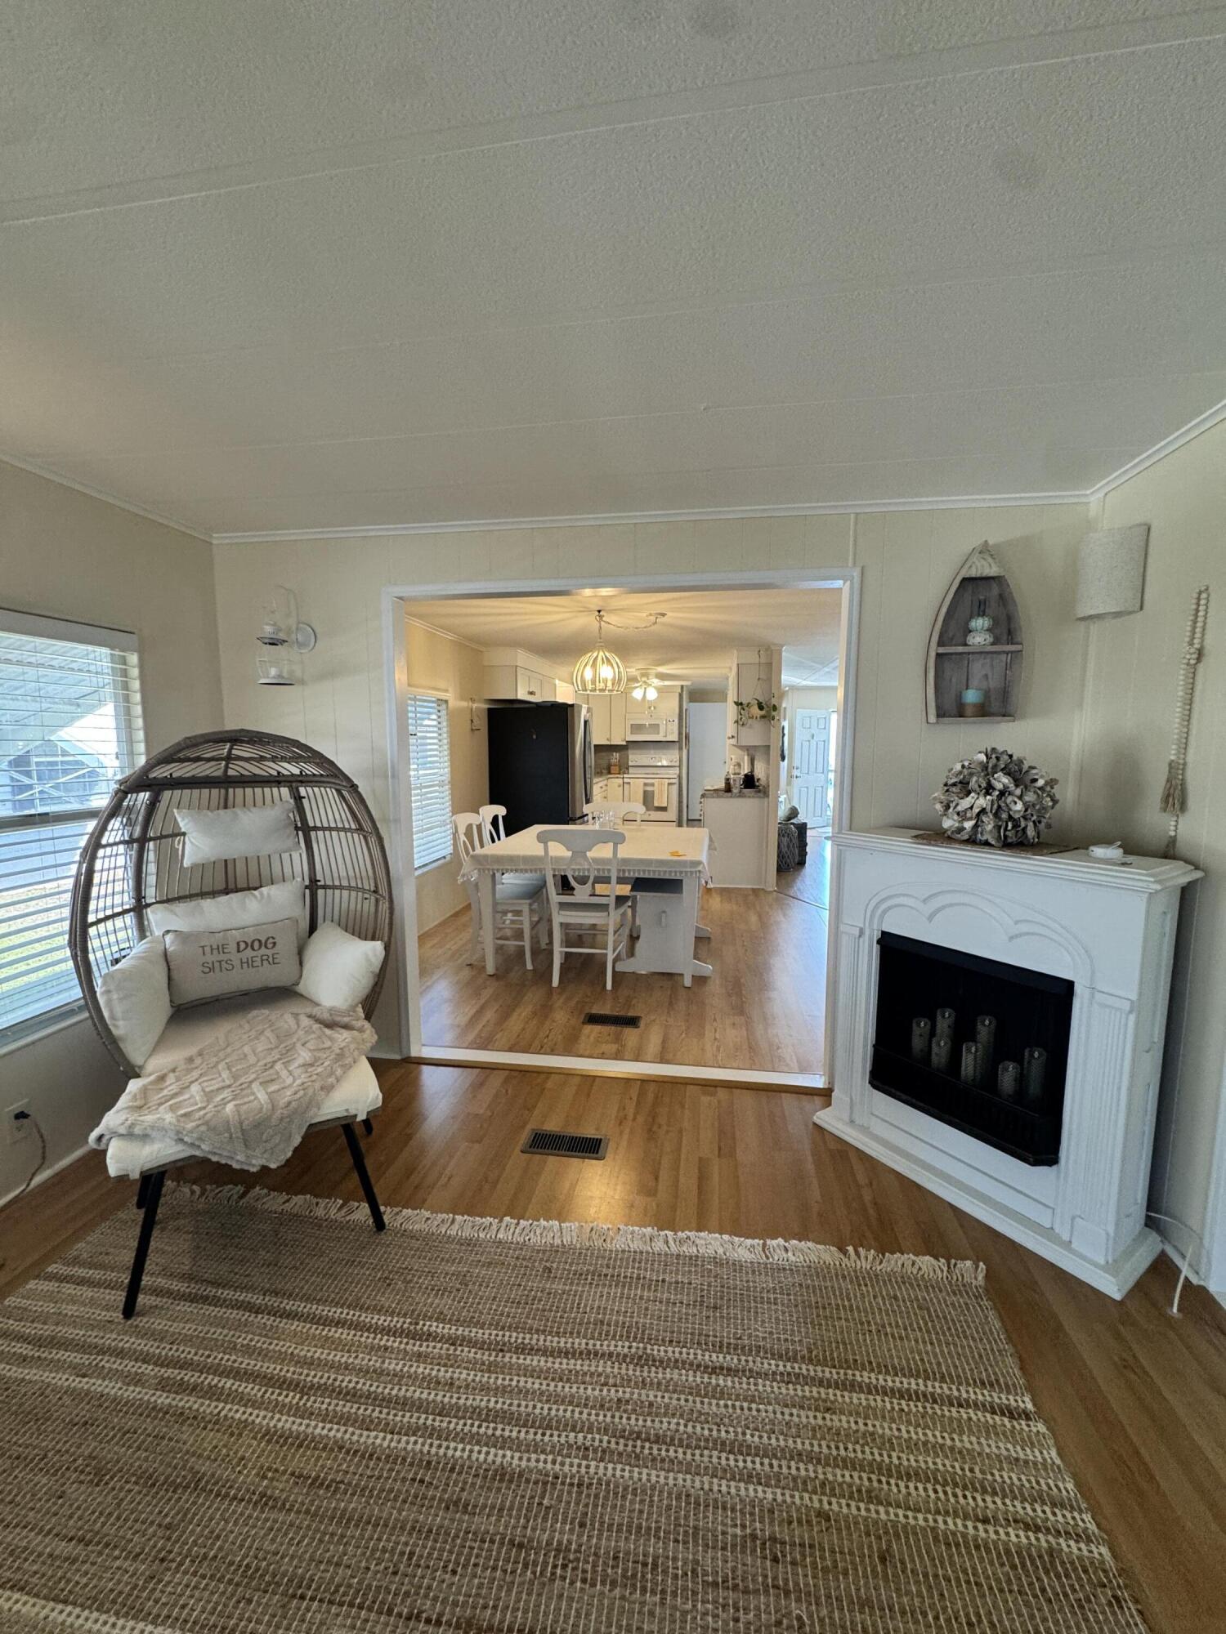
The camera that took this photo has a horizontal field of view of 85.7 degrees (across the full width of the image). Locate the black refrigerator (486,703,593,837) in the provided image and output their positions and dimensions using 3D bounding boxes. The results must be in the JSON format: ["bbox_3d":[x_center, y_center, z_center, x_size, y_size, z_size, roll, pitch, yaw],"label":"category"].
[{"bbox_3d":[-0.654,-0.186,6.457,0.860,1.760,0.890,1,7,9],"label":"black refrigerator"}]

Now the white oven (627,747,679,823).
[{"bbox_3d":[0.601,-0.282,9.716,0.765,1.200,0.680,1,7,9],"label":"white oven"}]

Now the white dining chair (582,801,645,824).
[{"bbox_3d":[-0.025,0.378,5.121,0.500,0.955,0.530,1,7,9],"label":"white dining chair"}]

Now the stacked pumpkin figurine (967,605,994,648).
[{"bbox_3d":[1.294,-0.682,2.330,0.086,0.160,0.086,1,7,8],"label":"stacked pumpkin figurine"}]

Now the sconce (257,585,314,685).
[{"bbox_3d":[-1.355,-0.744,2.743,0.160,0.400,0.270,1,7,9],"label":"sconce"}]

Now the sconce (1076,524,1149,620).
[{"bbox_3d":[1.614,-0.789,2.179,0.125,0.260,0.240,1,7,9],"label":"sconce"}]

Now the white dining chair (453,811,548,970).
[{"bbox_3d":[-0.714,0.464,4.369,0.530,0.955,0.500,1,7,9],"label":"white dining chair"}]

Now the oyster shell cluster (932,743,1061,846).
[{"bbox_3d":[1.222,-0.067,2.104,0.350,0.310,0.350,1,7,9],"label":"oyster shell cluster"}]

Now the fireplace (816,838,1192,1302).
[{"bbox_3d":[1.179,0.647,2.154,0.340,1.120,1.000,-4,8,-34],"label":"fireplace"}]

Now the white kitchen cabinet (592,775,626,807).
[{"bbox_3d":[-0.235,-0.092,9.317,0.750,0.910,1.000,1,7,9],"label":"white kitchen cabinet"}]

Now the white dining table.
[{"bbox_3d":[-0.049,0.538,4.572,1.380,0.765,1.370,1,7,9],"label":"white dining table"}]

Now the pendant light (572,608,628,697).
[{"bbox_3d":[-0.086,-1.083,4.338,0.360,0.560,0.360,1,7,9],"label":"pendant light"}]

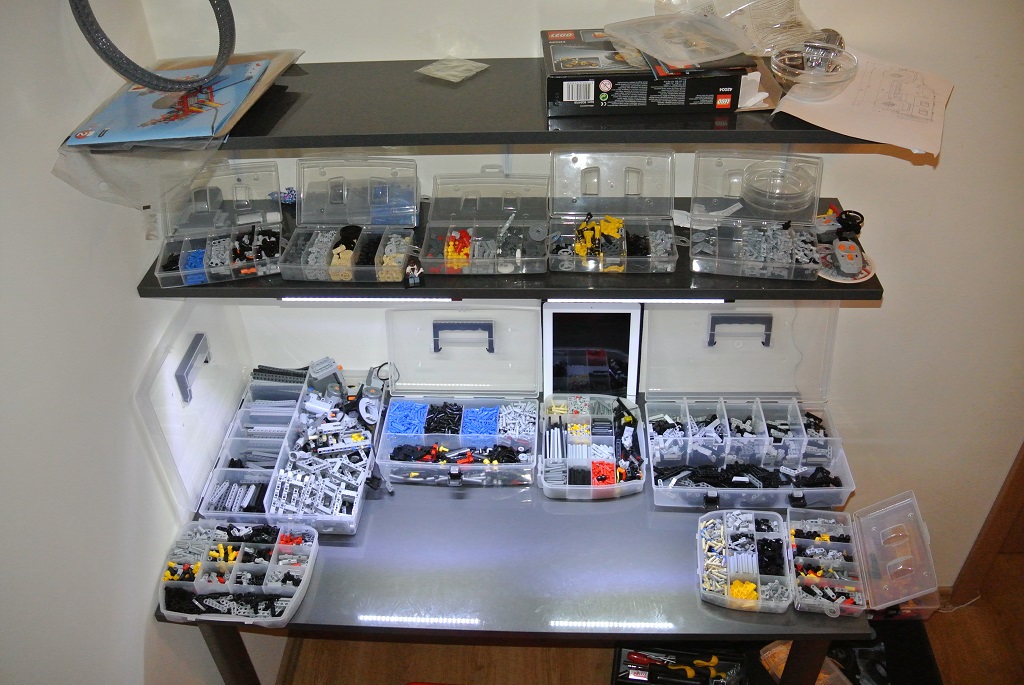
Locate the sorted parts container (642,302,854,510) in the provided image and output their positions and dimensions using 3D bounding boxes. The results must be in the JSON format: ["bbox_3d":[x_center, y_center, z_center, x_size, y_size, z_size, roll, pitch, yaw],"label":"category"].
[{"bbox_3d":[0.431,0.115,1.510,0.355,0.272,0.268,0,41,3],"label":"sorted parts container"}]

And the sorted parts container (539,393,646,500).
[{"bbox_3d":[0.145,0.196,1.604,0.188,0.042,0.220,-3,41,-1],"label":"sorted parts container"}]

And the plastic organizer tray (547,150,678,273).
[{"bbox_3d":[0.157,-0.208,1.283,0.196,0.128,0.165,0,41,3],"label":"plastic organizer tray"}]

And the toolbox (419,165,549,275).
[{"bbox_3d":[-0.038,-0.197,1.323,0.196,0.070,0.205,1,41,3],"label":"toolbox"}]

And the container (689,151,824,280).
[{"bbox_3d":[0.372,-0.198,1.262,0.192,0.126,0.165,4,41,7],"label":"container"}]

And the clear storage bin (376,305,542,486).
[{"bbox_3d":[-0.099,0.104,1.577,0.295,0.232,0.258,0,41,3],"label":"clear storage bin"}]

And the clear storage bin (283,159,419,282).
[{"bbox_3d":[-0.251,-0.193,1.284,0.194,0.128,0.165,2,41,5],"label":"clear storage bin"}]

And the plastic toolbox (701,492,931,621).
[{"bbox_3d":[0.489,0.346,1.376,0.360,0.095,0.200,4,41,7],"label":"plastic toolbox"}]

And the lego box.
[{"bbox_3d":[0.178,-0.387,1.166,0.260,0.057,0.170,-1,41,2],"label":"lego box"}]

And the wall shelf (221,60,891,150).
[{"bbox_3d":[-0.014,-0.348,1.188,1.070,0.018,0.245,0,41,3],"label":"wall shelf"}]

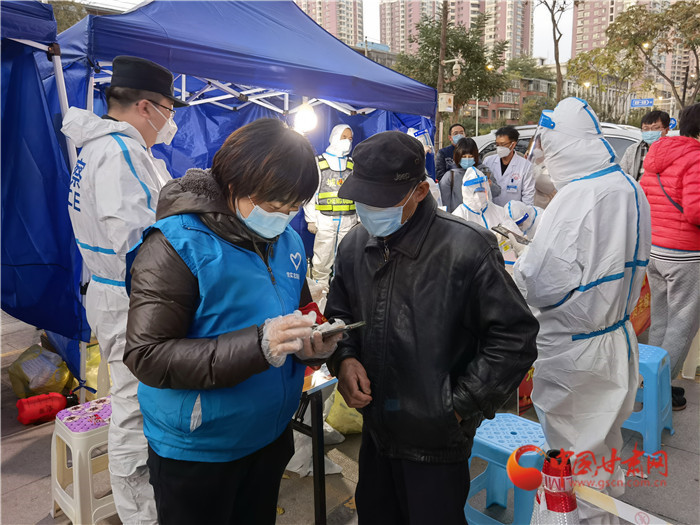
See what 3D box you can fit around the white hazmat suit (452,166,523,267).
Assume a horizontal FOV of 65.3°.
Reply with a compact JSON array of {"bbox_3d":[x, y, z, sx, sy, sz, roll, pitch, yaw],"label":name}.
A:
[{"bbox_3d":[0.826,0.142,3.187,0.600,1.380,0.750,-4,11,-12],"label":"white hazmat suit"}]

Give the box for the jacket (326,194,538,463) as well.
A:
[{"bbox_3d":[0.213,0.147,1.410,0.380,0.660,0.540,-12,15,-42],"label":"jacket"}]

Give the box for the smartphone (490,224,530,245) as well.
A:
[{"bbox_3d":[0.632,-0.108,2.116,0.160,0.009,0.075,29,25,22],"label":"smartphone"}]

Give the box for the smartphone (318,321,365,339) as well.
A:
[{"bbox_3d":[-0.028,0.145,1.150,0.160,0.009,0.075,-24,-2,26],"label":"smartphone"}]

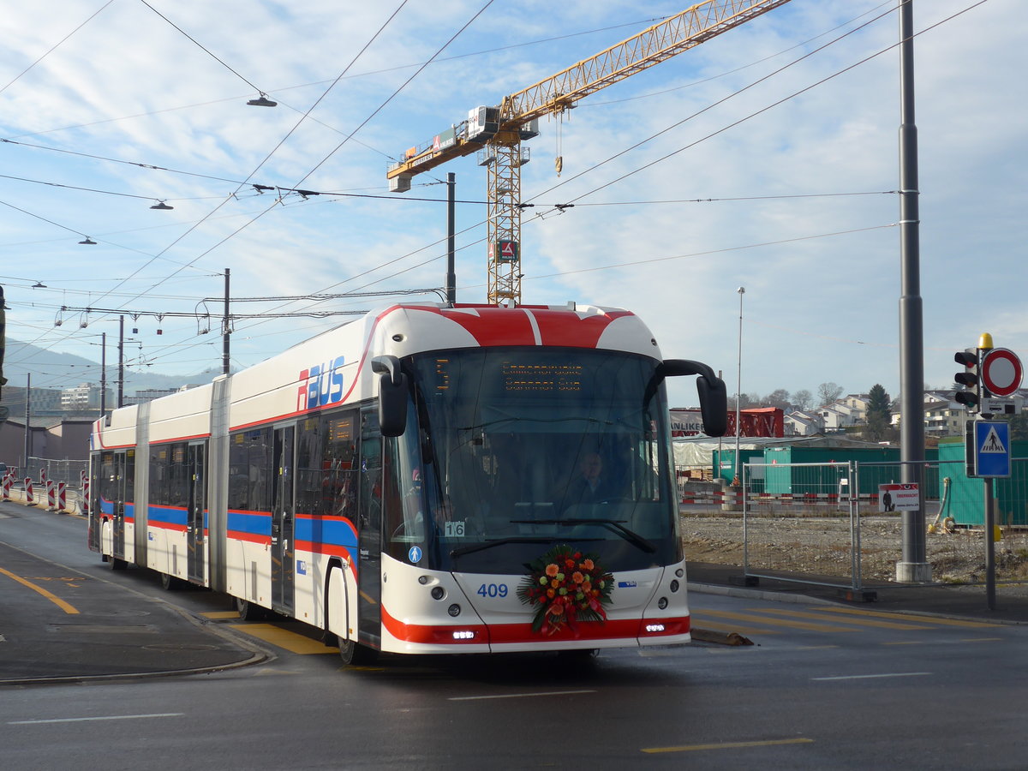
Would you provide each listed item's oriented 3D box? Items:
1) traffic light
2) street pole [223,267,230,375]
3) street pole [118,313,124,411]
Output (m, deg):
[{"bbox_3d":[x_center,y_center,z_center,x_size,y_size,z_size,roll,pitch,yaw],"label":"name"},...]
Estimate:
[{"bbox_3d":[5.607,-0.069,21.700,0.360,0.800,0.270,2,-4,-27],"label":"traffic light"},{"bbox_3d":[-12.102,0.052,73.691,0.340,10.000,0.340,0,-4,0],"label":"street pole"},{"bbox_3d":[-21.819,1.081,97.191,0.340,10.000,0.340,0,-4,0],"label":"street pole"}]

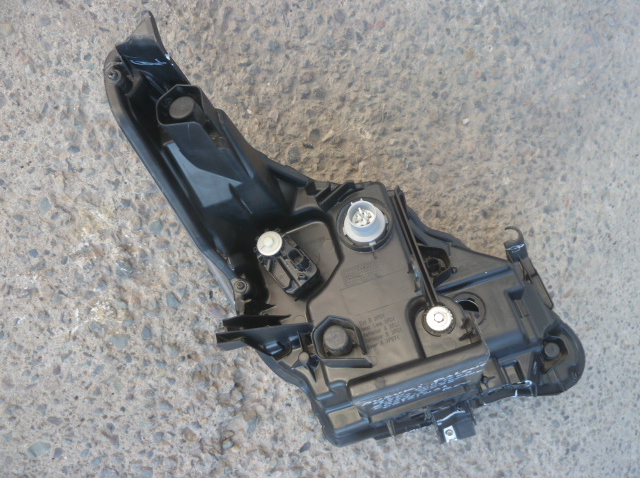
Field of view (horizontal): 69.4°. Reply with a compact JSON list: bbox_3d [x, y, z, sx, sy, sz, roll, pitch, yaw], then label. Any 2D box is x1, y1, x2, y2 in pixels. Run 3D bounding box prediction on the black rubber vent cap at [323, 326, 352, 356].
[{"bbox_3d":[0.022,0.125,0.570,0.032,0.019,0.032,-3,67,7],"label":"black rubber vent cap"}]

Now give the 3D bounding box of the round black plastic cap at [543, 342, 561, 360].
[{"bbox_3d":[0.253,0.122,0.505,0.017,0.013,0.017,-4,67,10],"label":"round black plastic cap"}]

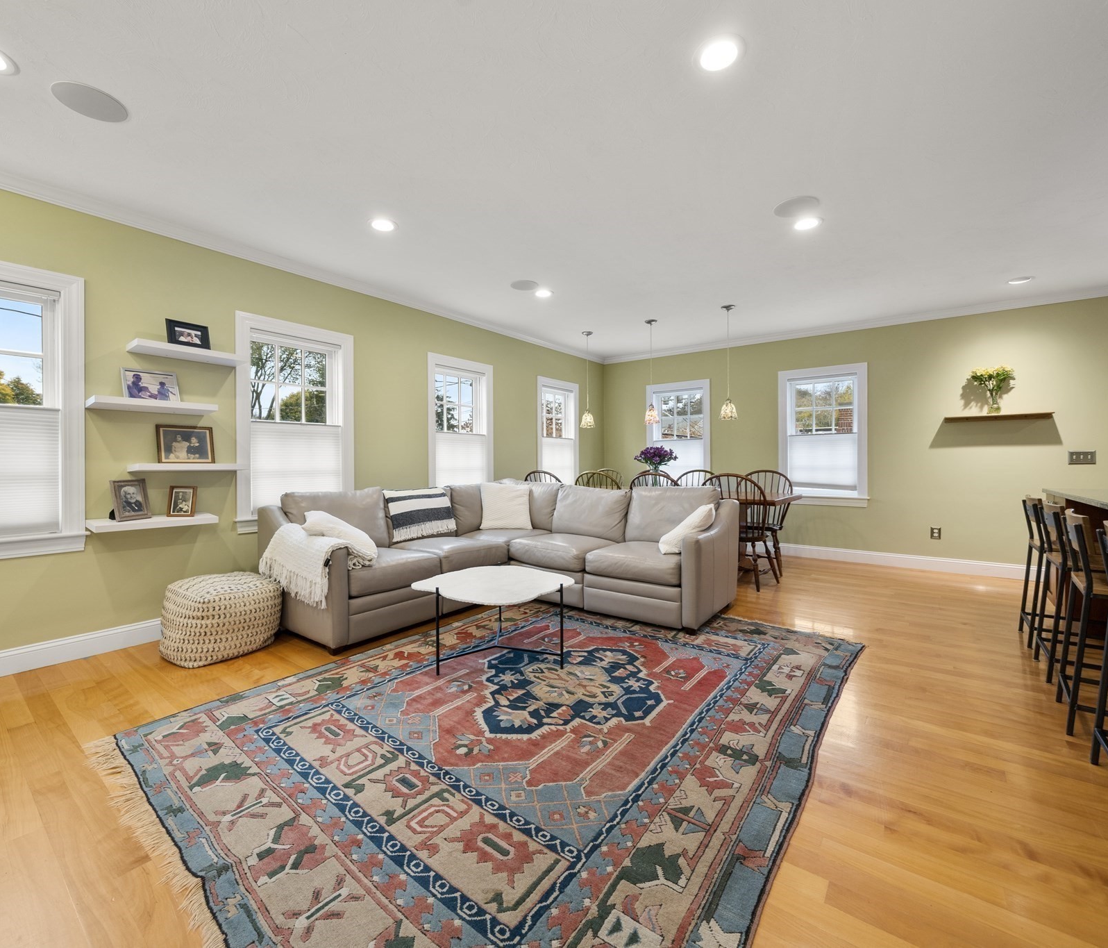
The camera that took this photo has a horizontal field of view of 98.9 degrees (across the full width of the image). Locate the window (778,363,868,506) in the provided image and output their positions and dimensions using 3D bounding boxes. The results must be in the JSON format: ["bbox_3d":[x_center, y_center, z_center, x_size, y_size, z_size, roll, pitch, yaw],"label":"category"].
[{"bbox_3d":[3.055,-0.433,5.418,0.879,1.552,0.120,1,1,37],"label":"window"}]

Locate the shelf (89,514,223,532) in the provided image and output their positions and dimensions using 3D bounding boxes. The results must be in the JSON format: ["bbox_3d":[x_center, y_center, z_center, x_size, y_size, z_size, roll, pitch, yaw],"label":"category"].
[{"bbox_3d":[-2.466,0.297,2.950,0.255,0.042,0.595,1,2,39],"label":"shelf"}]

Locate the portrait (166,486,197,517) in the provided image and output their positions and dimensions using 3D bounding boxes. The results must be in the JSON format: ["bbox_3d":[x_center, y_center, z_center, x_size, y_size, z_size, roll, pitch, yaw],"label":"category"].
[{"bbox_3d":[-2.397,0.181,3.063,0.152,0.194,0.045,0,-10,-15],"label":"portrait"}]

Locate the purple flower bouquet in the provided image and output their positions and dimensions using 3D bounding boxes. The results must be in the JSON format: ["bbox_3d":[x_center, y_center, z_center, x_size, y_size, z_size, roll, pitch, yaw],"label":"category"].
[{"bbox_3d":[1.096,-0.173,5.100,0.460,0.275,0.420,0,1,12],"label":"purple flower bouquet"}]

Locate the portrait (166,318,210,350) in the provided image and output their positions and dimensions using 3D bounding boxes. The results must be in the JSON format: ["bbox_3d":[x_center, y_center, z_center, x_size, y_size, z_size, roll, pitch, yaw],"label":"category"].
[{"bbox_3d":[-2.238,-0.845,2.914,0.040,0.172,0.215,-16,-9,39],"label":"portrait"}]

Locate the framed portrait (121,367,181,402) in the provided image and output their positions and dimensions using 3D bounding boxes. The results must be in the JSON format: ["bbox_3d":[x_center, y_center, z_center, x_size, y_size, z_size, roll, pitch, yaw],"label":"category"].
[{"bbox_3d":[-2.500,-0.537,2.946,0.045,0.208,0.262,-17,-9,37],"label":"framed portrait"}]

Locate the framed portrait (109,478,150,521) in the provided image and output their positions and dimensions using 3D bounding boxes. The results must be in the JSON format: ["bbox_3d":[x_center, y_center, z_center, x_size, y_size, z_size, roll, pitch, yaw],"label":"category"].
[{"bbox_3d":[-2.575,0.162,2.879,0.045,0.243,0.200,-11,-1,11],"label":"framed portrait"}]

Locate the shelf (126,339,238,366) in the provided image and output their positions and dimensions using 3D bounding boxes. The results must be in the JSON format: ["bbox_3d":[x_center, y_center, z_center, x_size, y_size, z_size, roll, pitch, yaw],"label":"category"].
[{"bbox_3d":[-2.253,-0.743,2.944,0.260,0.040,0.559,1,1,40],"label":"shelf"}]

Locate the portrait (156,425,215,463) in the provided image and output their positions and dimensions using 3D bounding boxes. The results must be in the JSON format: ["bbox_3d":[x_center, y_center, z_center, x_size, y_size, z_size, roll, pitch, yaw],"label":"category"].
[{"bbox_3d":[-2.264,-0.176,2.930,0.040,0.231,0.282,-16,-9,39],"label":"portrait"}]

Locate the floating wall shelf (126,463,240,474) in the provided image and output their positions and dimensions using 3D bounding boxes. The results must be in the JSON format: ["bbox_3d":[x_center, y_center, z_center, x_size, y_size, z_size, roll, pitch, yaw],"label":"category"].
[{"bbox_3d":[-2.251,-0.043,2.946,0.260,0.040,0.560,1,1,40],"label":"floating wall shelf"}]

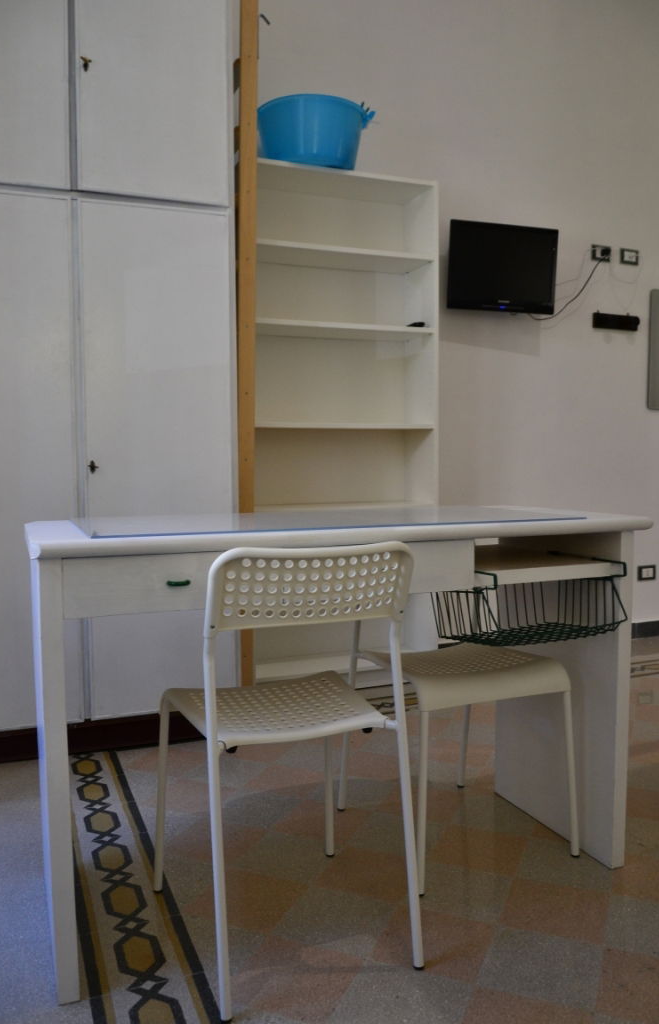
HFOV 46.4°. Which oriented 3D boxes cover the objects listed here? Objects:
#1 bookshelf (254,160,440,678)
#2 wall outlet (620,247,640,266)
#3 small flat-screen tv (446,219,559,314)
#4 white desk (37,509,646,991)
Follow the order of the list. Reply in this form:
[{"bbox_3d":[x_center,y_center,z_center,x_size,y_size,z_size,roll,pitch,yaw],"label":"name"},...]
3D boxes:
[{"bbox_3d":[0.026,-0.317,3.194,0.810,2.060,0.280,-2,4,-20],"label":"bookshelf"},{"bbox_3d":[1.522,-1.289,3.890,0.120,0.080,0.012,-2,4,-20],"label":"wall outlet"},{"bbox_3d":[0.782,-1.103,3.457,0.520,0.368,0.070,-1,10,-16],"label":"small flat-screen tv"},{"bbox_3d":[0.019,0.408,1.707,1.250,0.780,0.540,-2,4,-22],"label":"white desk"}]

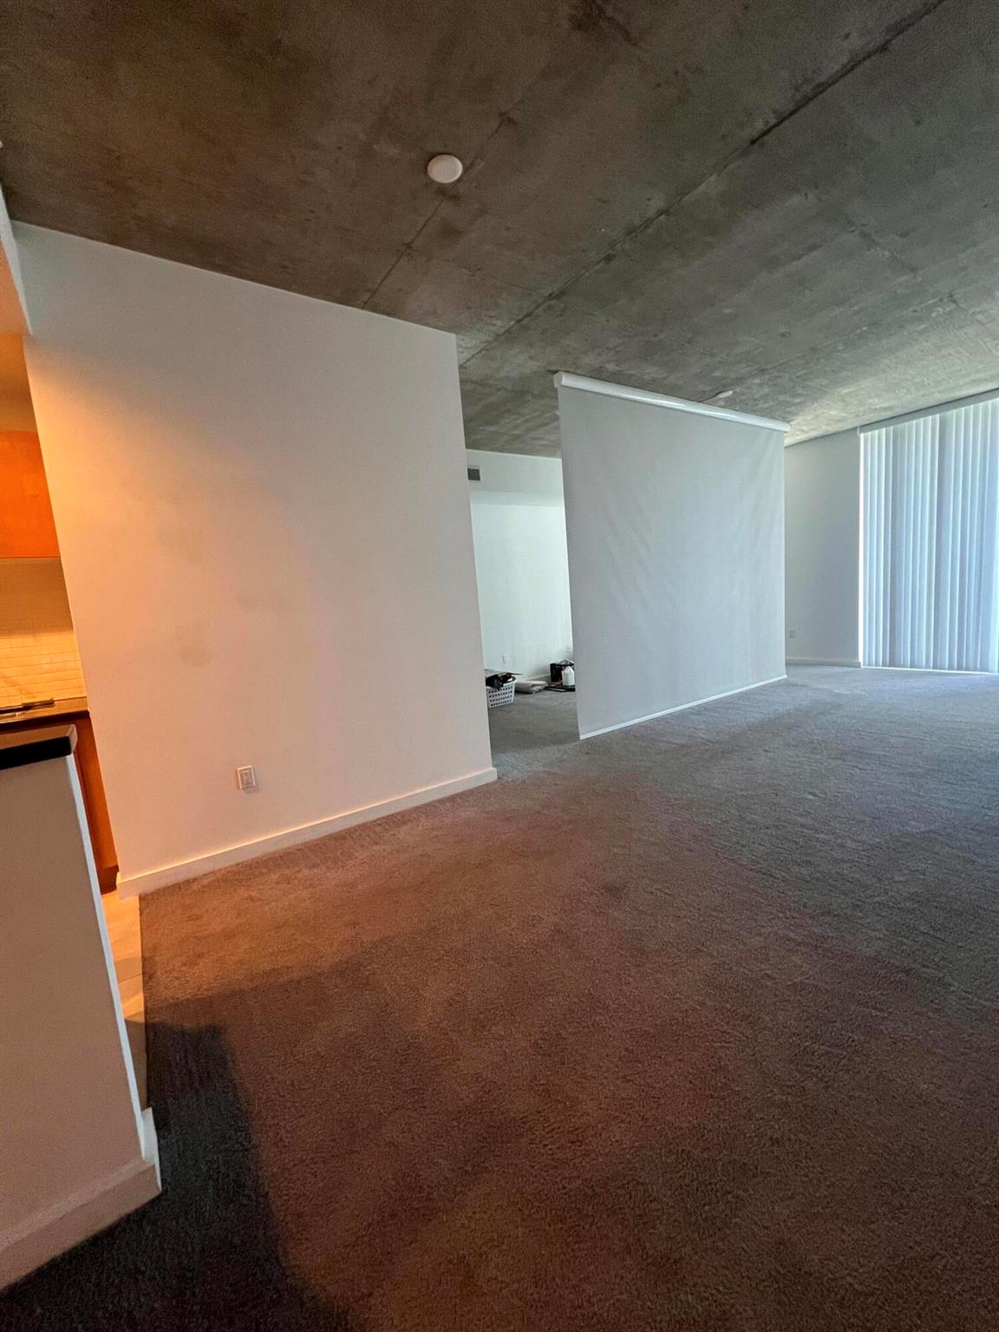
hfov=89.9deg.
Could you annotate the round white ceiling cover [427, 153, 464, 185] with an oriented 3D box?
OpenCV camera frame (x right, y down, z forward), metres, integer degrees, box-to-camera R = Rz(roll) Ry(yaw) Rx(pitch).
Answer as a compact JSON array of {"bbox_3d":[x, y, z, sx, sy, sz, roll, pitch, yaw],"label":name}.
[{"bbox_3d":[-0.209,-1.904,1.921,0.129,0.020,0.129,-4,8,1],"label":"round white ceiling cover"}]

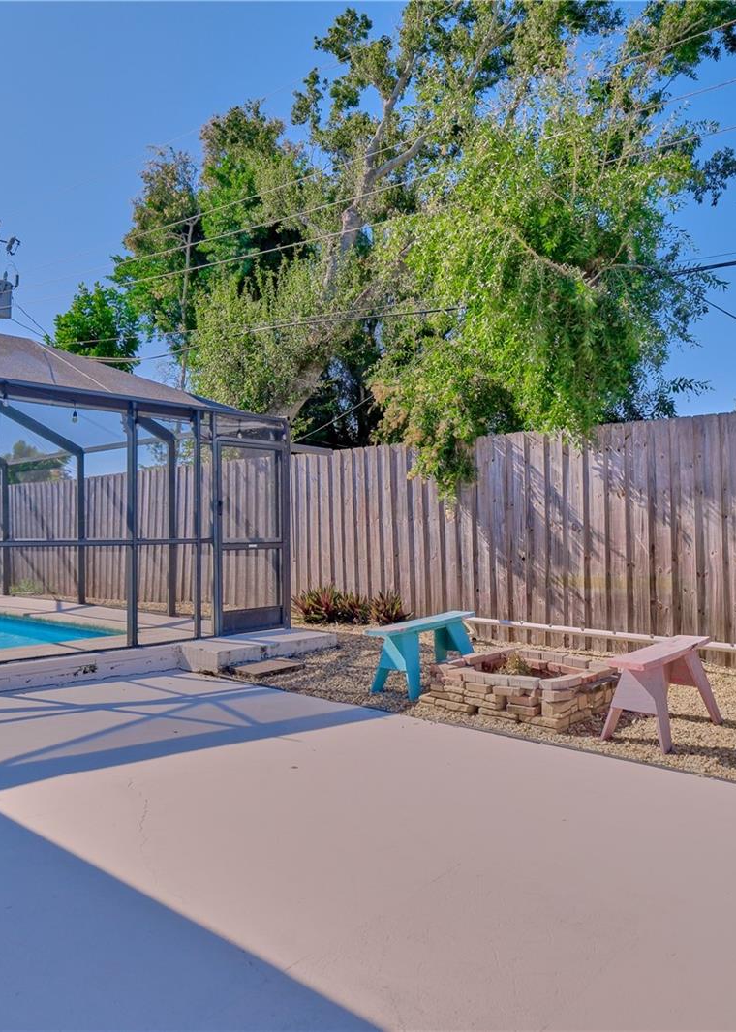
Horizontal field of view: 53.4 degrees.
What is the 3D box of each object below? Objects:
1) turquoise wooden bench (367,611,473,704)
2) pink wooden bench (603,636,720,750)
[{"bbox_3d":[0.476,1.117,5.900,0.400,0.505,1.270,-1,-1,39],"label":"turquoise wooden bench"},{"bbox_3d":[1.853,1.086,4.571,0.410,0.510,1.160,-1,-1,42],"label":"pink wooden bench"}]

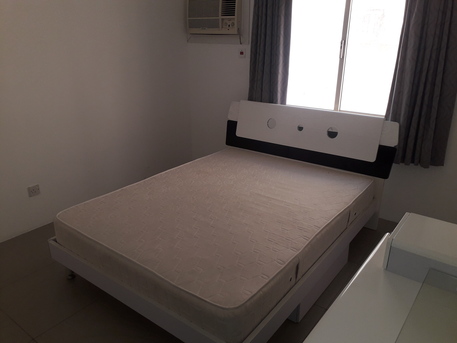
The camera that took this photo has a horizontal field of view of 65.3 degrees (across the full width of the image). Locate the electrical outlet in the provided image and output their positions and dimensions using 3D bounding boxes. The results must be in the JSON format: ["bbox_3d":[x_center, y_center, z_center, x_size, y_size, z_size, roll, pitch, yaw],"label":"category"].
[{"bbox_3d":[-1.655,0.167,3.044,0.016,0.086,0.090,15,25,34],"label":"electrical outlet"}]

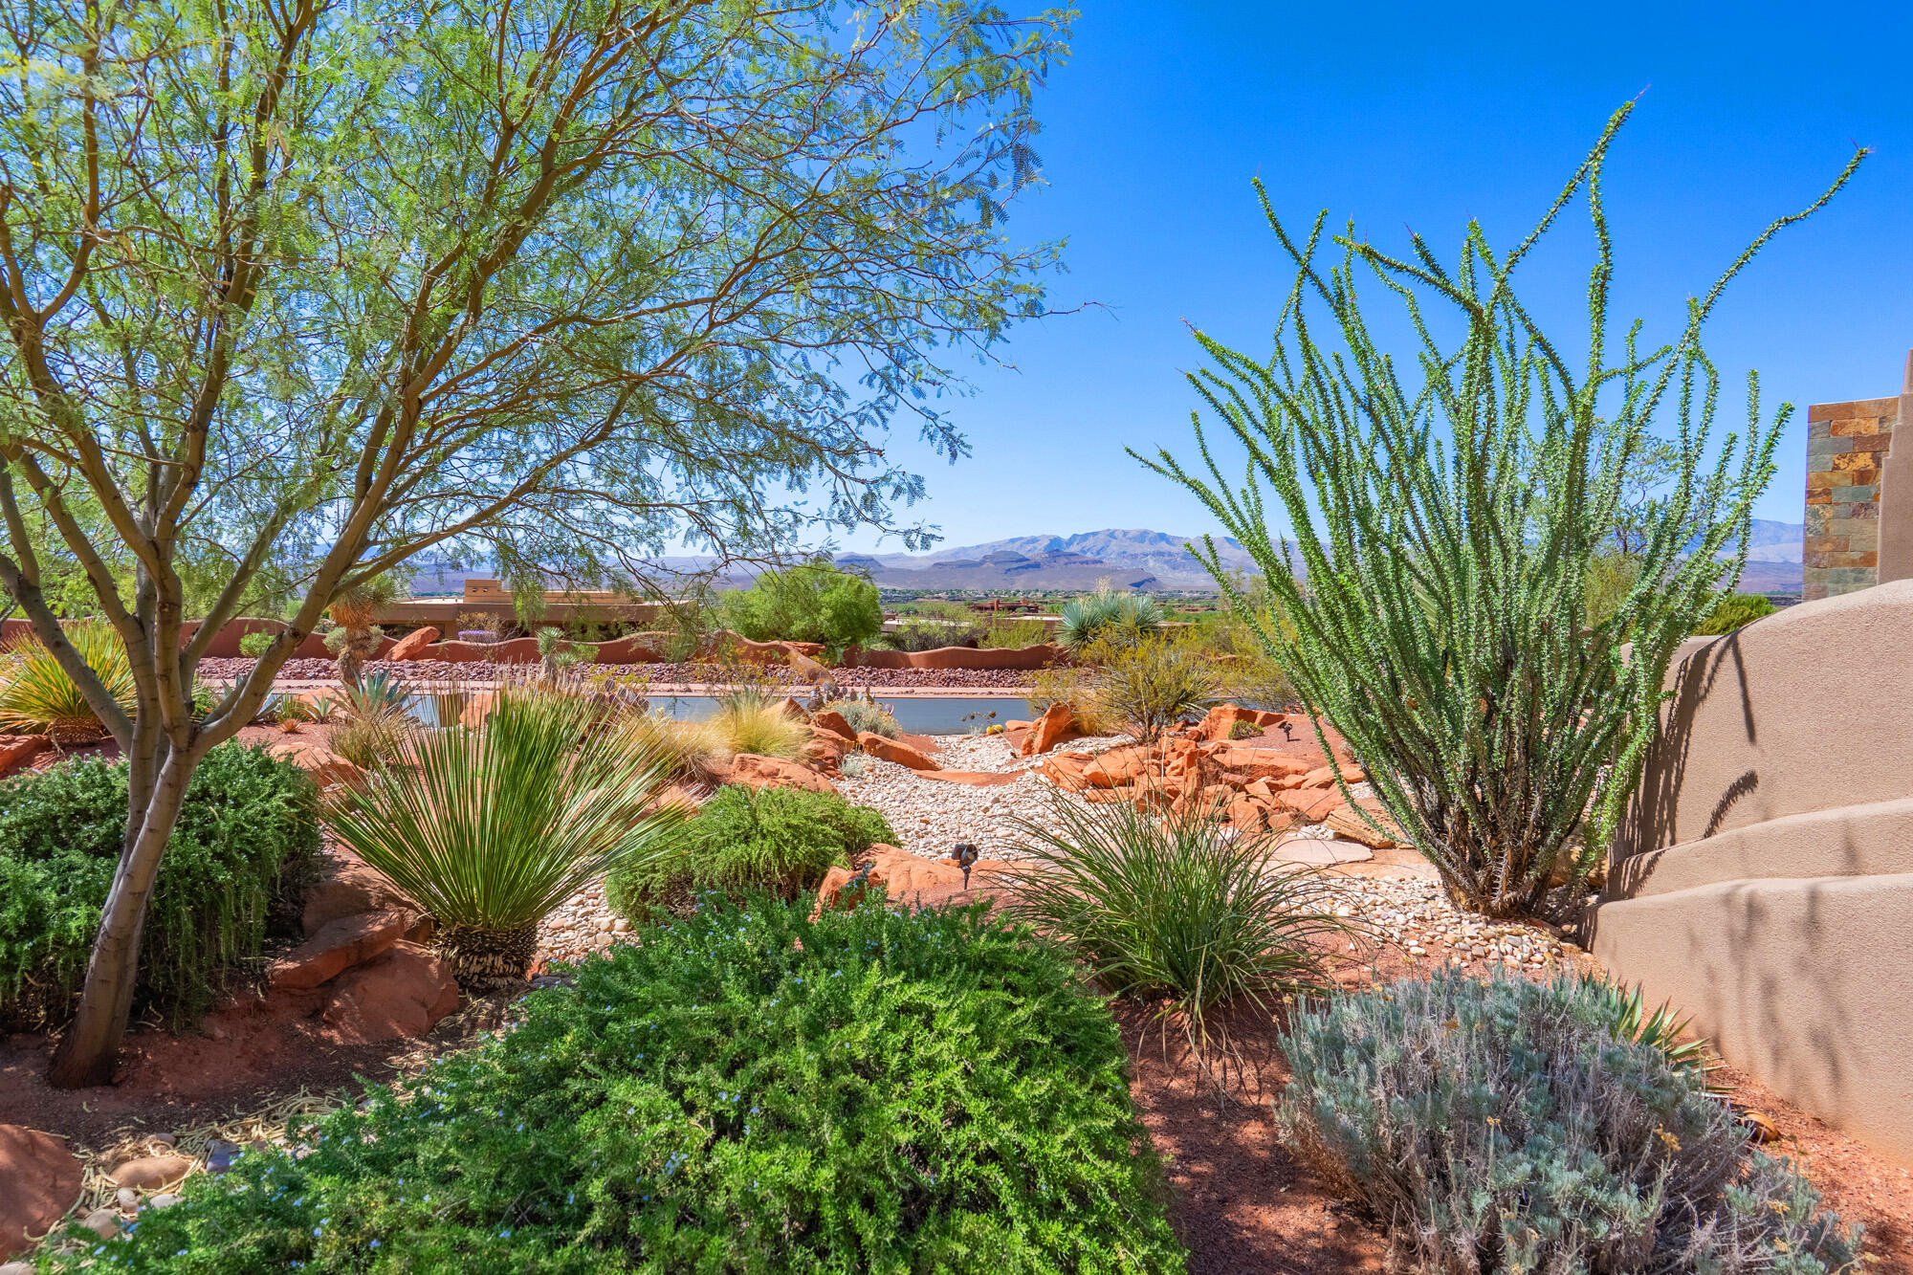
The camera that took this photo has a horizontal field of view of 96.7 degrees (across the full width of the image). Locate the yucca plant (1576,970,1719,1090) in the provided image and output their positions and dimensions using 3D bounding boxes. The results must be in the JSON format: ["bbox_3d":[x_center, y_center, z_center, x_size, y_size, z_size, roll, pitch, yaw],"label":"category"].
[{"bbox_3d":[2.193,1.267,2.750,0.460,0.340,0.450,0,3,0],"label":"yucca plant"}]

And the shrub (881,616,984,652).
[{"bbox_3d":[-0.599,-0.041,23.500,2.900,1.100,2.100,0,3,0],"label":"shrub"}]

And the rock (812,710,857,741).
[{"bbox_3d":[-1.275,0.916,8.900,0.455,0.350,0.400,0,3,0],"label":"rock"}]

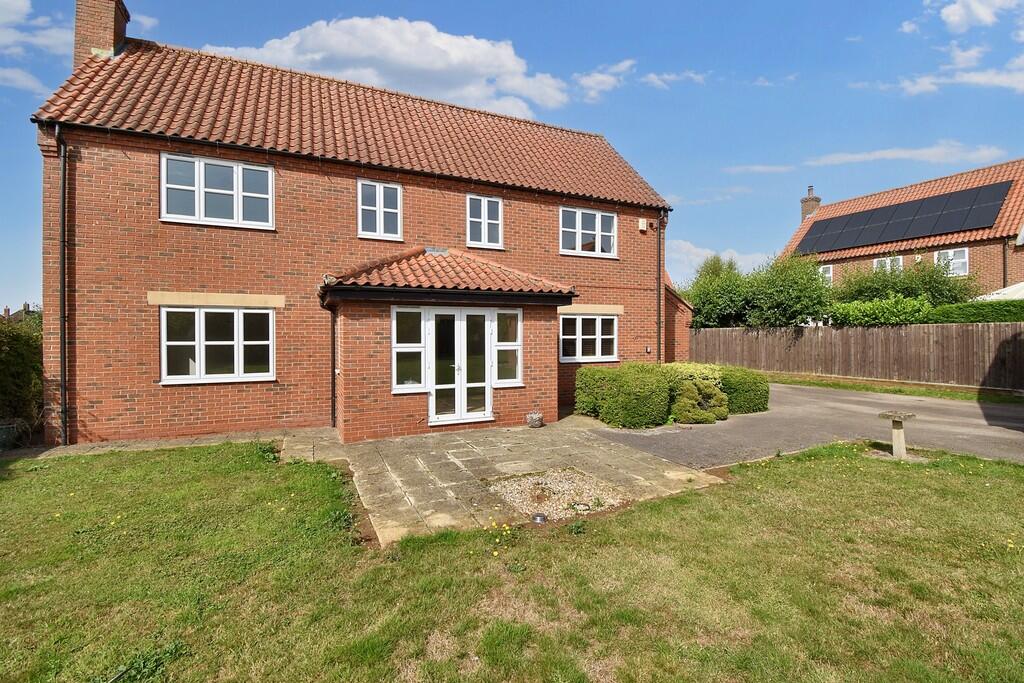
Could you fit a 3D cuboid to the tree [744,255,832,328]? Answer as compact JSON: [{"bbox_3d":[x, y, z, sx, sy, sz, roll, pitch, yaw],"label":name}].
[{"bbox_3d":[12.312,-1.200,19.000,3.900,5.348,3.800,0,0,-23],"label":"tree"}]

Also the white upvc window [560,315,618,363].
[{"bbox_3d":[1.946,-0.053,10.655,1.720,1.150,0.100,0,0,-22],"label":"white upvc window"}]

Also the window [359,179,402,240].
[{"bbox_3d":[-2.681,-2.676,8.748,0.880,1.170,0.100,0,0,-22],"label":"window"}]

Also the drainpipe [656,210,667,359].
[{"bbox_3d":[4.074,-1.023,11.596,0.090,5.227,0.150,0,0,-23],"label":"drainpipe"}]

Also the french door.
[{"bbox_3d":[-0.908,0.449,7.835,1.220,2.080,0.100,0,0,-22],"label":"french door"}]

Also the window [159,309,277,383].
[{"bbox_3d":[-5.281,0.075,7.743,1.738,1.353,0.100,0,0,-23],"label":"window"}]

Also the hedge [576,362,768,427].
[{"bbox_3d":[3.716,1.075,9.607,4.400,1.140,1.900,0,0,-22],"label":"hedge"}]

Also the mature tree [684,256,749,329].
[{"bbox_3d":[11.328,-1.582,23.615,3.400,6.239,3.400,0,0,-22],"label":"mature tree"}]

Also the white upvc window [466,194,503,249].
[{"bbox_3d":[-0.609,-2.703,9.711,0.885,1.192,0.100,0,0,-23],"label":"white upvc window"}]

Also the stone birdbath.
[{"bbox_3d":[5.551,1.321,6.126,0.400,0.660,0.400,0,0,-22],"label":"stone birdbath"}]

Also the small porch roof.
[{"bbox_3d":[-1.175,-1.343,8.343,4.550,1.340,1.850,0,0,-22],"label":"small porch roof"}]

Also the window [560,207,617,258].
[{"bbox_3d":[1.983,-2.720,10.810,1.738,1.188,0.100,0,0,-23],"label":"window"}]

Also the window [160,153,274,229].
[{"bbox_3d":[-5.282,-2.683,7.730,1.747,1.178,0.100,0,0,-23],"label":"window"}]

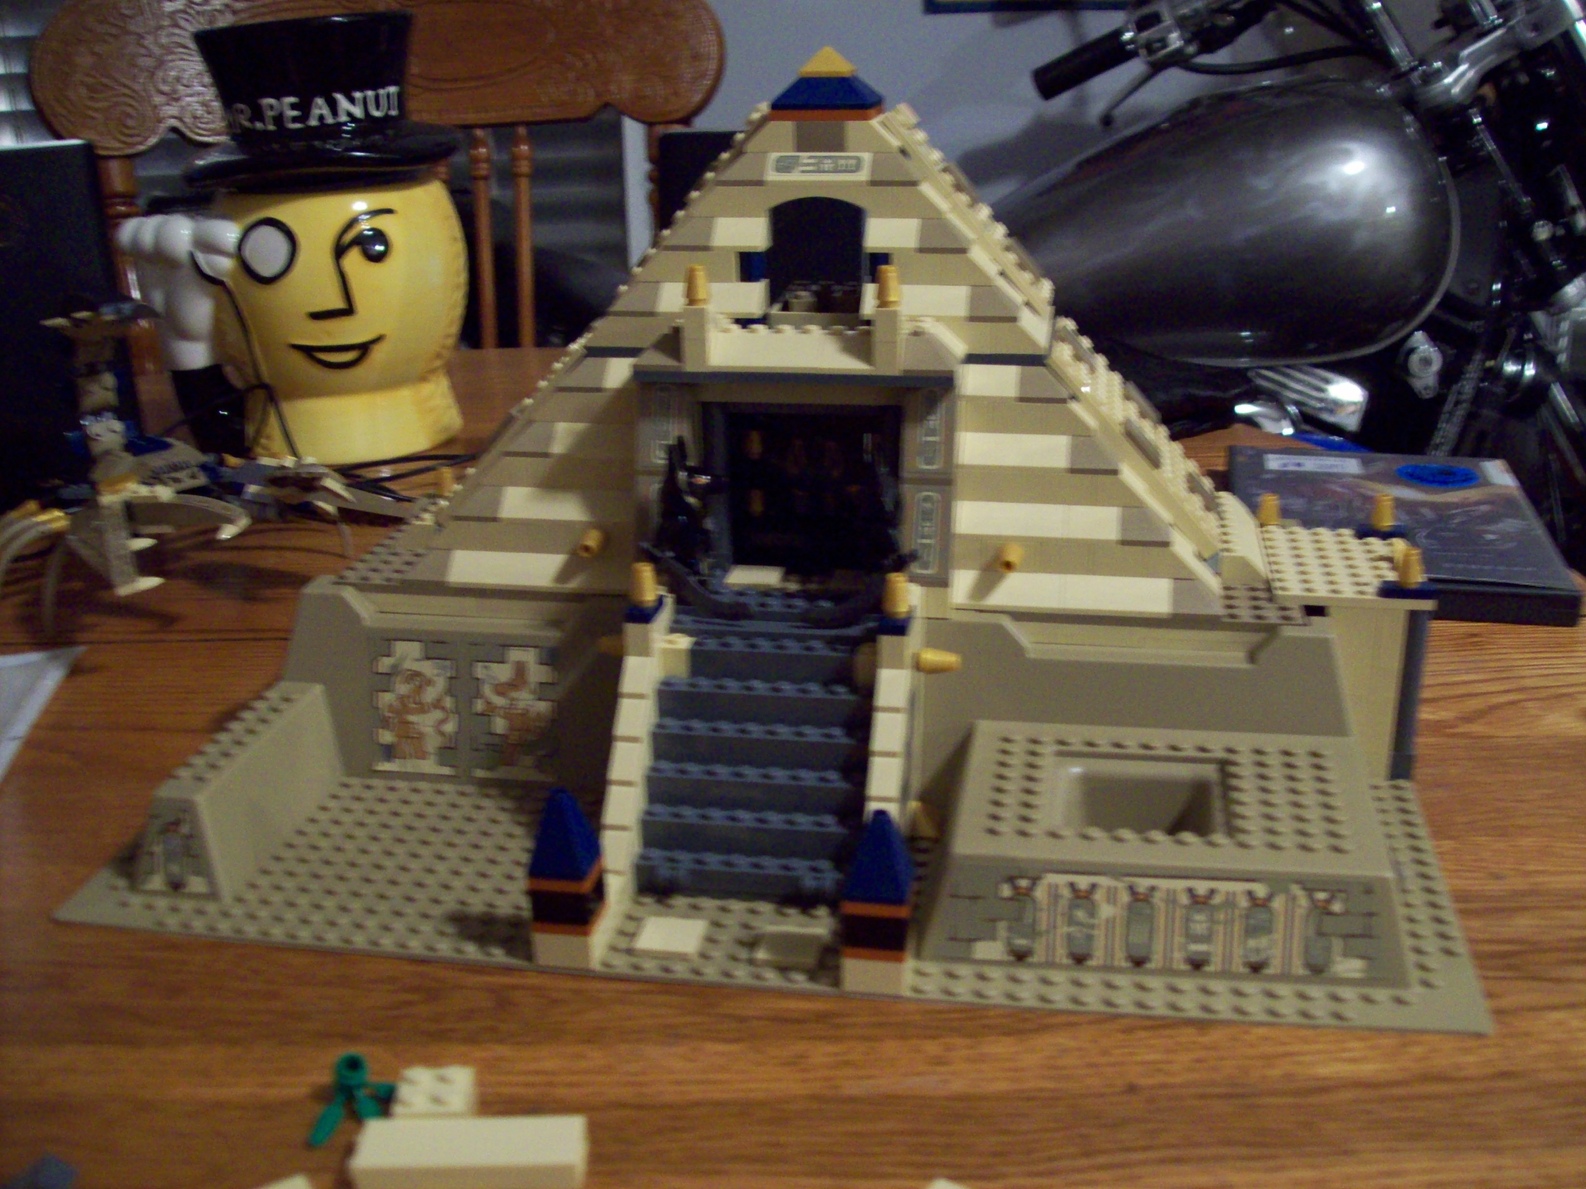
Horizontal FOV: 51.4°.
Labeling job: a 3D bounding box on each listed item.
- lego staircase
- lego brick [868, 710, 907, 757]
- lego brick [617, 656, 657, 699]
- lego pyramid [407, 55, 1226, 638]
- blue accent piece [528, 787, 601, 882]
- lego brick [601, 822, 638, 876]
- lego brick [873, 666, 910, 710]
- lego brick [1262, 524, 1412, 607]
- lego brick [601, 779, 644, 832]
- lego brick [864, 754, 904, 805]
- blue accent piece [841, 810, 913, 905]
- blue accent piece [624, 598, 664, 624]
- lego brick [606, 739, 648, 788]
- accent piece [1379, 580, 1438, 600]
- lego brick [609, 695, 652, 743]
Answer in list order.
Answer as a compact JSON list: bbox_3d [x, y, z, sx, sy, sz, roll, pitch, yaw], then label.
[{"bbox_3d":[-0.007,0.044,0.480,0.064,0.060,0.066,2,20,10],"label":"lego staircase"},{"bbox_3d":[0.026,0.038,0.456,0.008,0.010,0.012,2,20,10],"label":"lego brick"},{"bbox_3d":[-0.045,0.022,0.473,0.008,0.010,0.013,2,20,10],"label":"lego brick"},{"bbox_3d":[0.009,-0.097,0.543,0.256,0.159,0.142,2,20,10],"label":"lego pyramid"},{"bbox_3d":[-0.059,0.060,0.421,0.016,0.021,0.016,2,20,10],"label":"blue accent piece"},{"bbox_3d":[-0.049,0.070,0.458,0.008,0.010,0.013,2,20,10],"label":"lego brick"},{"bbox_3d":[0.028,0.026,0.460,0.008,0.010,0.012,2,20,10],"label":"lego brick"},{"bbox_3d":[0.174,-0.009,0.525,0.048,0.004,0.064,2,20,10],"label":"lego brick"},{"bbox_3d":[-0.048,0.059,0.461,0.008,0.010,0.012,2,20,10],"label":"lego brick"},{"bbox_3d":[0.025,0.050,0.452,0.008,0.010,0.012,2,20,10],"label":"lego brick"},{"bbox_3d":[0.021,0.063,0.408,0.016,0.021,0.016,2,20,10],"label":"blue accent piece"},{"bbox_3d":[-0.043,0.004,0.477,0.008,0.004,0.016,2,20,10],"label":"blue accent piece"},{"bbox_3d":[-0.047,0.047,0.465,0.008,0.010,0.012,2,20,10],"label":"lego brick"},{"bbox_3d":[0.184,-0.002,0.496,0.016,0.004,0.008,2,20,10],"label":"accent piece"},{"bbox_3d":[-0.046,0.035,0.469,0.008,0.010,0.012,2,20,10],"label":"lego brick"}]

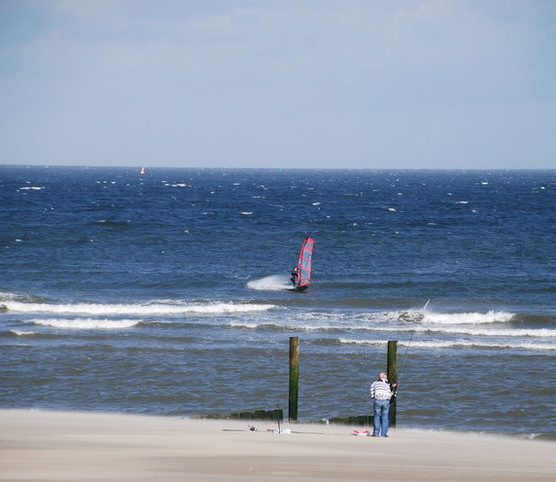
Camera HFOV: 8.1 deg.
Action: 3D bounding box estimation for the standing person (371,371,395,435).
[{"bbox_3d":[2.810,4.376,104.500,0.540,1.750,0.450,1,1,30],"label":"standing person"}]

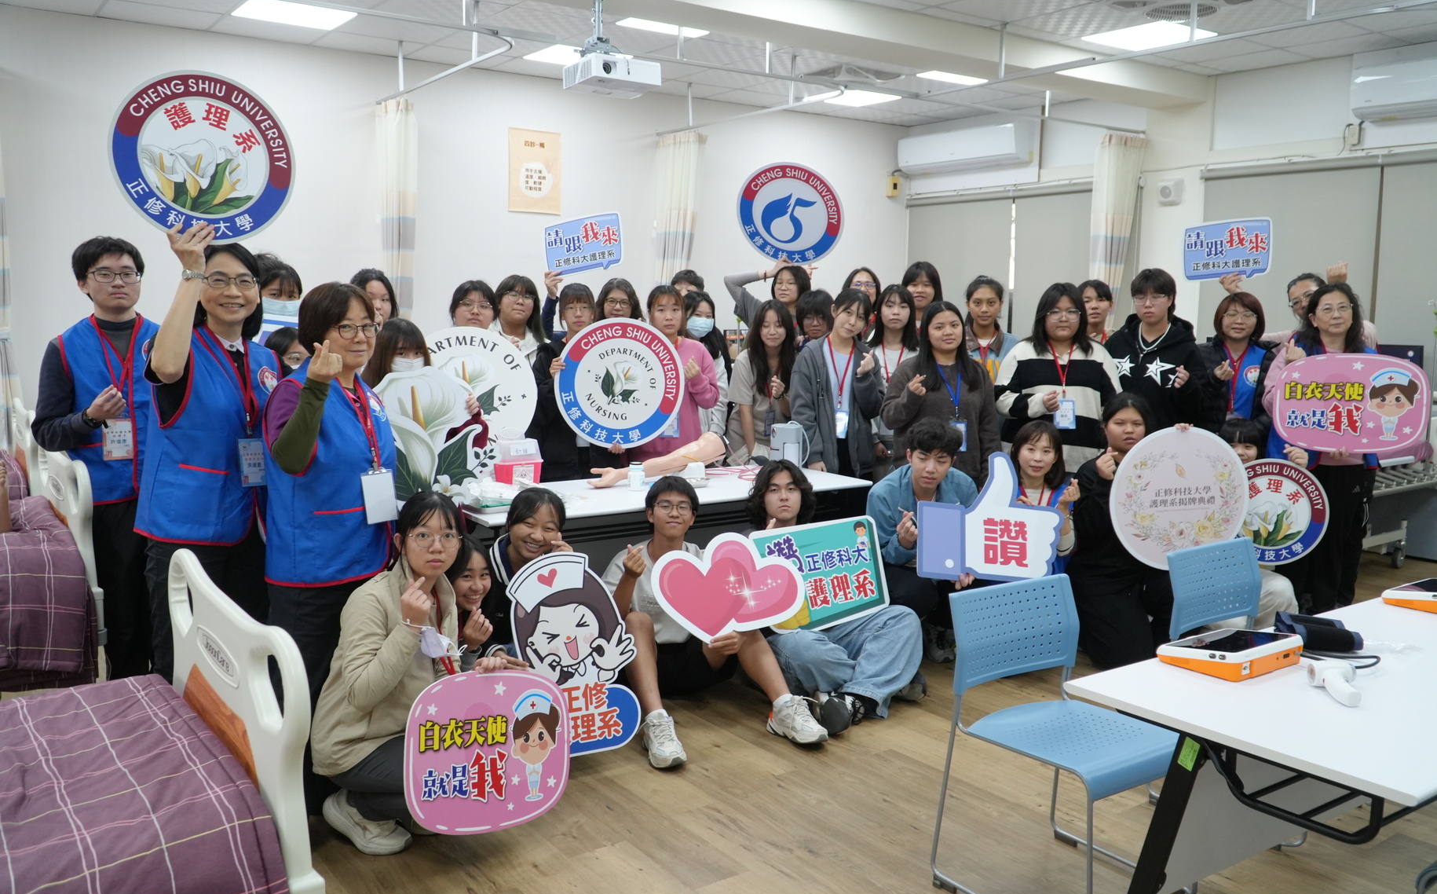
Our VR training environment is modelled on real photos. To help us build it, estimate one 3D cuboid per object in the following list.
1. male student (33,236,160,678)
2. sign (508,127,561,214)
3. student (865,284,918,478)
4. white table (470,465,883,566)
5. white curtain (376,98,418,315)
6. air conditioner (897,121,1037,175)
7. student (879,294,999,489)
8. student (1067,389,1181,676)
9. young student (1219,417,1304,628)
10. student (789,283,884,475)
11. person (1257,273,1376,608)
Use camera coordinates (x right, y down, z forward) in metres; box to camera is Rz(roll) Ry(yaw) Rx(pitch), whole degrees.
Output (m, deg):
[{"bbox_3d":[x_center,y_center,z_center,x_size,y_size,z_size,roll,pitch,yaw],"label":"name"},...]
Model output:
[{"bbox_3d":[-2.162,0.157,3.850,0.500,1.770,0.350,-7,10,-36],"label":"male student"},{"bbox_3d":[-1.319,-1.988,7.794,0.415,0.585,0.020,-7,11,-37],"label":"sign"},{"bbox_3d":[0.923,-0.044,5.692,0.420,1.600,0.320,1,8,7],"label":"student"},{"bbox_3d":[-0.254,0.538,4.729,1.740,0.740,0.736,-5,10,-28],"label":"white table"},{"bbox_3d":[-1.947,-0.928,6.648,0.140,2.350,0.300,-5,9,-36],"label":"white curtain"},{"bbox_3d":[2.145,-2.628,9.590,0.230,0.310,1.260,-7,11,-37],"label":"air conditioner"},{"bbox_3d":[1.061,0.072,5.139,0.540,1.530,0.360,-1,8,-3],"label":"student"},{"bbox_3d":[1.787,0.332,4.715,0.540,1.130,0.620,2,9,12],"label":"student"},{"bbox_3d":[2.333,0.376,4.680,0.480,0.996,0.600,3,8,20],"label":"young student"},{"bbox_3d":[0.544,0.050,4.950,0.470,1.543,0.340,1,7,3],"label":"student"},{"bbox_3d":[2.850,0.026,5.100,0.500,1.593,0.360,4,8,25],"label":"person"}]

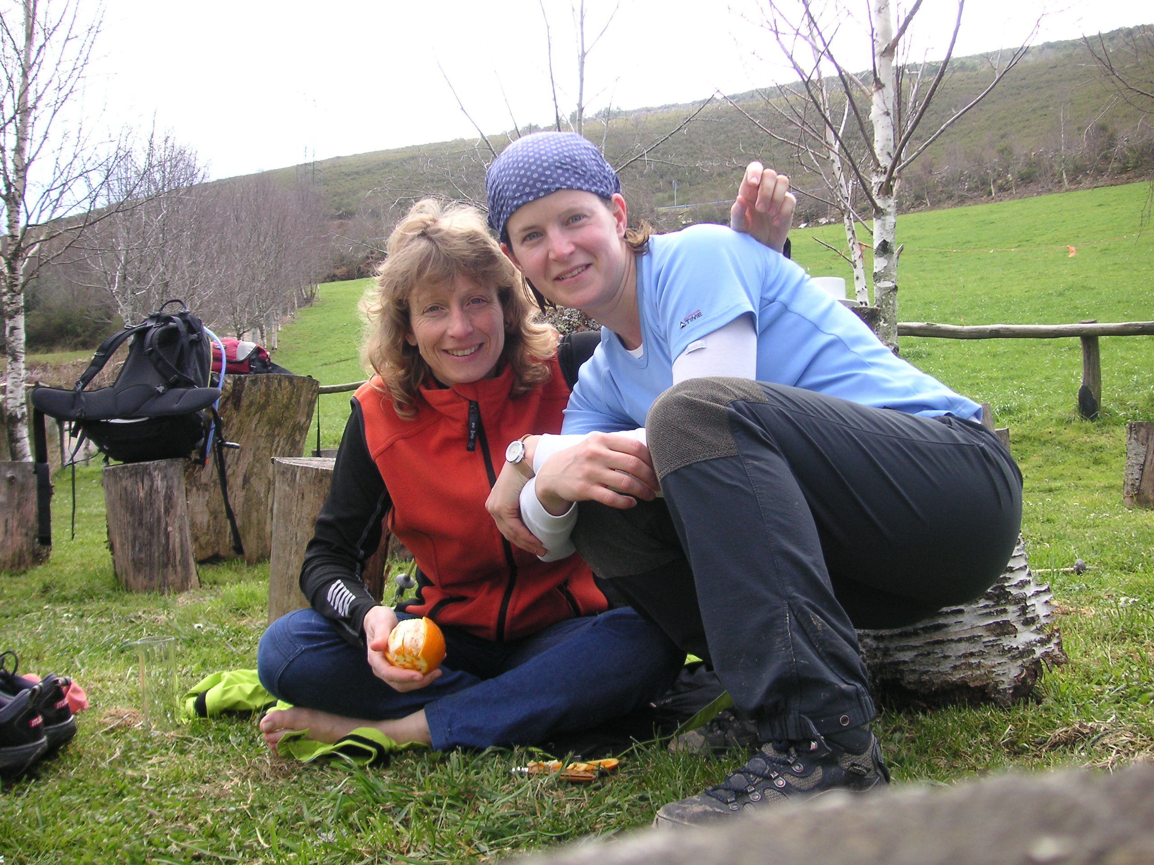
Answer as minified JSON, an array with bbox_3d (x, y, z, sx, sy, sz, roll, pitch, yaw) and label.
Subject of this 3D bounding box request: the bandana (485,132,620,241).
[{"bbox_3d":[-0.037,-0.343,1.700,0.170,0.140,0.200,-22,7,6],"label":"bandana"}]

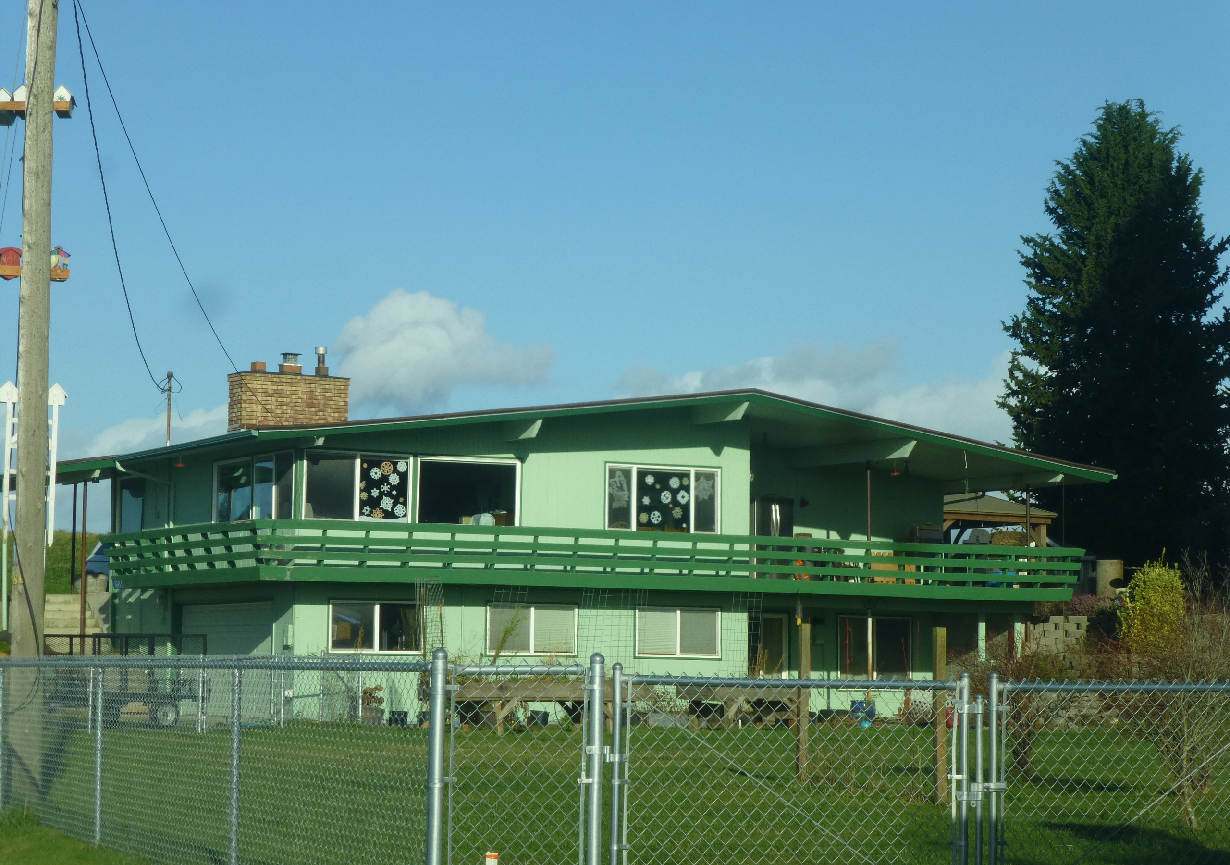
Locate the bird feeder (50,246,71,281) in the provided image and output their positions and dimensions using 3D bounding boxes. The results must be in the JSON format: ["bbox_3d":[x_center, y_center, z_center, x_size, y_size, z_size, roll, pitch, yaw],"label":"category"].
[{"bbox_3d":[-4.808,-1.460,24.300,0.180,0.300,0.200,1,-5,-6],"label":"bird feeder"}]

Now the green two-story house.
[{"bbox_3d":[-1.248,2.445,57.449,19.800,6.700,14.600,3,-5,-27],"label":"green two-story house"}]

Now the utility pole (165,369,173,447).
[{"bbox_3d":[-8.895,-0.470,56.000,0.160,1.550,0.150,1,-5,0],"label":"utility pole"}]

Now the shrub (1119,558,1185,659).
[{"bbox_3d":[10.783,3.556,56.300,1.350,2.100,1.300,1,-5,0],"label":"shrub"}]

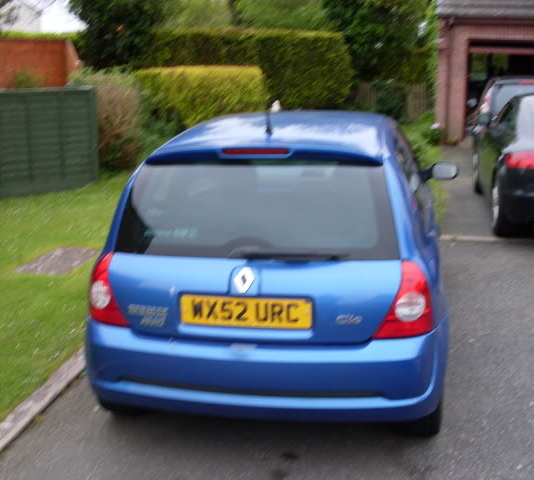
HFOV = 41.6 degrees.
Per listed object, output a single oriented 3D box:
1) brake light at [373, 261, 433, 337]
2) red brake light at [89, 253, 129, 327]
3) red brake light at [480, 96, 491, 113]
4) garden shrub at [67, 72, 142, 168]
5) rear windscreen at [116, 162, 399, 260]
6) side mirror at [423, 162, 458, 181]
[{"bbox_3d":[0.543,0.235,2.755,0.250,0.300,0.200,1,15,7],"label":"brake light"},{"bbox_3d":[-0.672,0.205,2.945,0.250,0.300,0.200,2,15,11],"label":"red brake light"},{"bbox_3d":[3.545,-2.182,11.400,0.180,0.320,0.200,3,14,13],"label":"red brake light"},{"bbox_3d":[-2.376,-1.784,10.400,1.150,1.550,1.100,-2,14,-10],"label":"garden shrub"},{"bbox_3d":[-0.046,-0.135,2.912,1.170,0.440,0.100,1,-21,9],"label":"rear windscreen"},{"bbox_3d":[1.103,-0.433,4.486,0.210,0.120,0.120,1,15,9],"label":"side mirror"}]

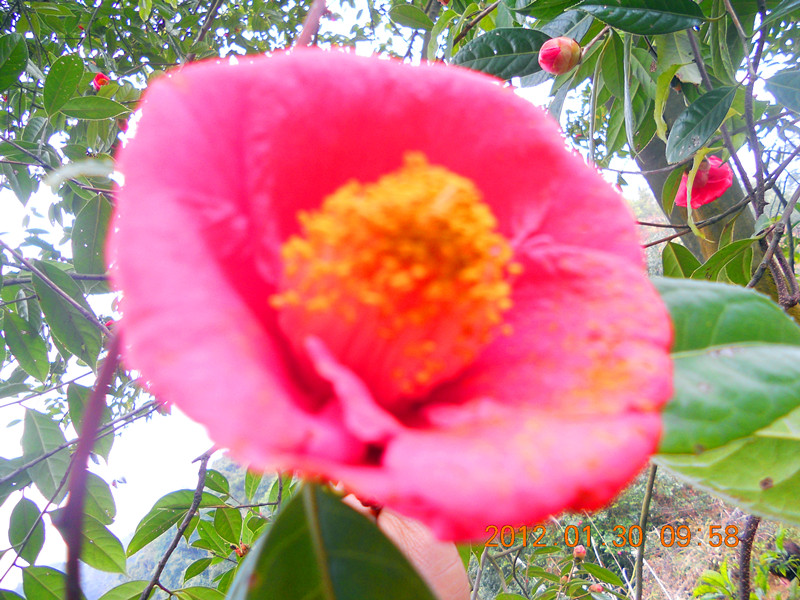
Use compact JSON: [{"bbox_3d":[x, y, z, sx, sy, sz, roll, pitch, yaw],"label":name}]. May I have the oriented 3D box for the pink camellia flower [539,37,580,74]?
[{"bbox_3d":[0.107,-0.165,0.420,0.028,0.025,0.025,-15,-10,-15],"label":"pink camellia flower"}]

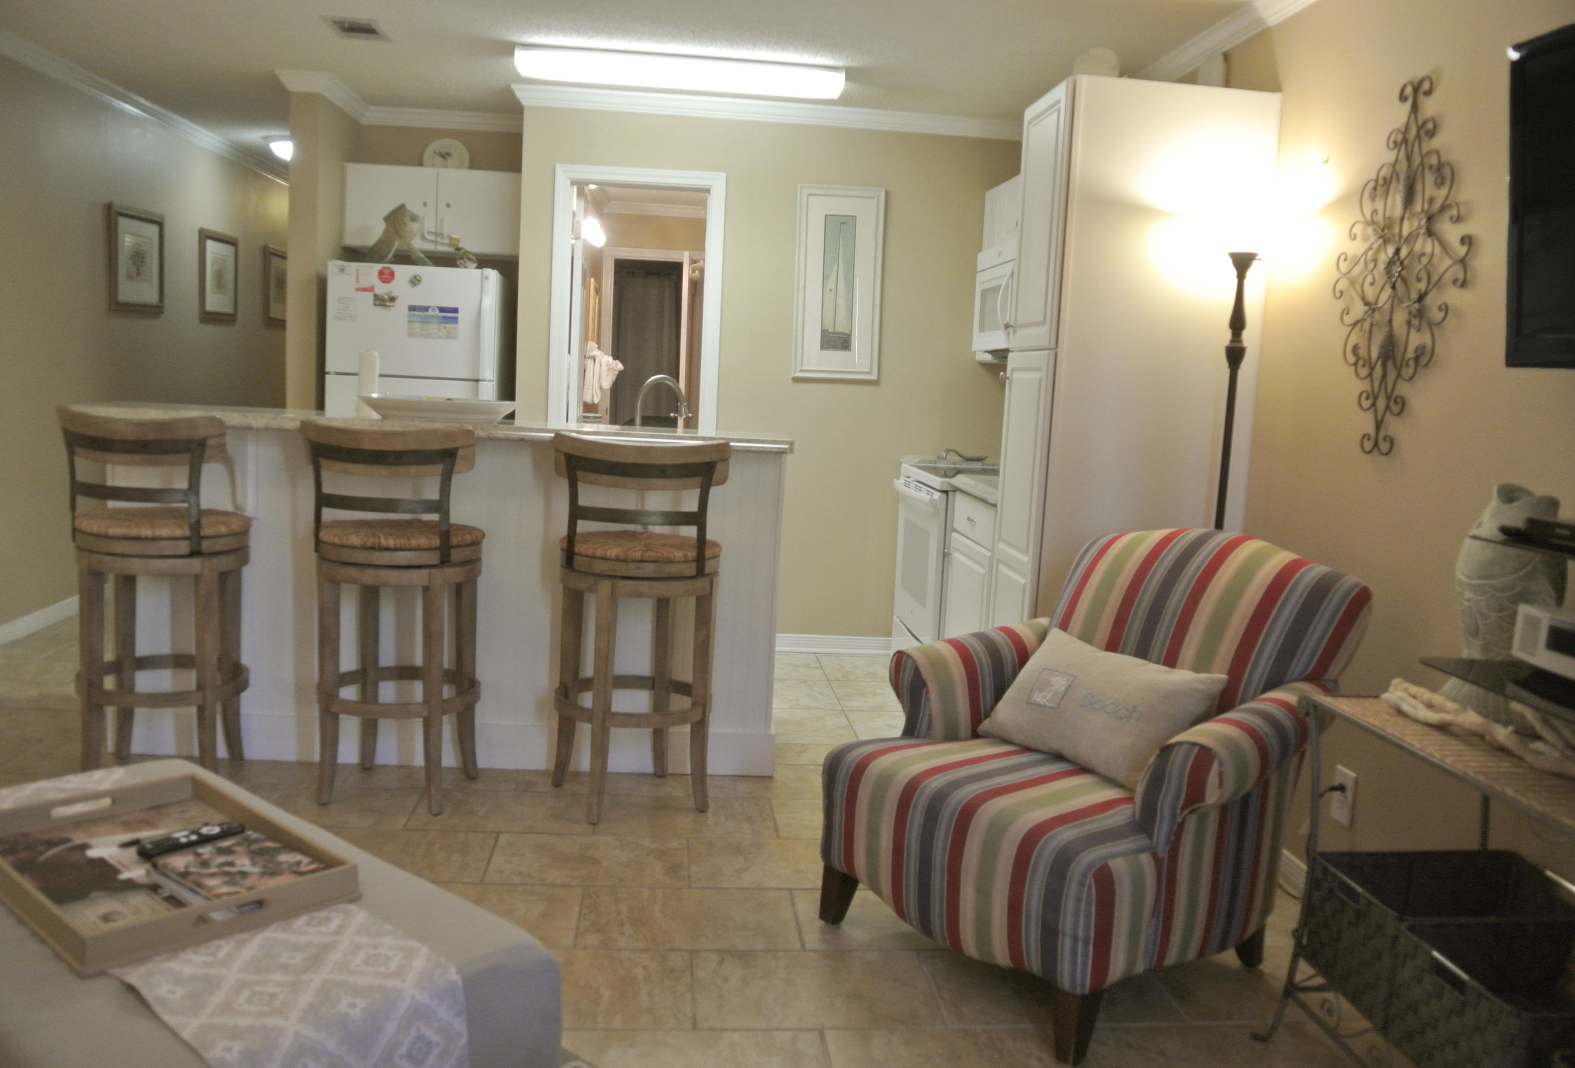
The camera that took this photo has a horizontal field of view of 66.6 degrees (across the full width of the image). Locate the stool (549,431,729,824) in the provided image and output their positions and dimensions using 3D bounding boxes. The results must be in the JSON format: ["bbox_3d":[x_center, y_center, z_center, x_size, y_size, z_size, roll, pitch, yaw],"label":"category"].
[{"bbox_3d":[-0.430,0.251,3.432,0.475,1.075,0.510,3,7,1],"label":"stool"}]

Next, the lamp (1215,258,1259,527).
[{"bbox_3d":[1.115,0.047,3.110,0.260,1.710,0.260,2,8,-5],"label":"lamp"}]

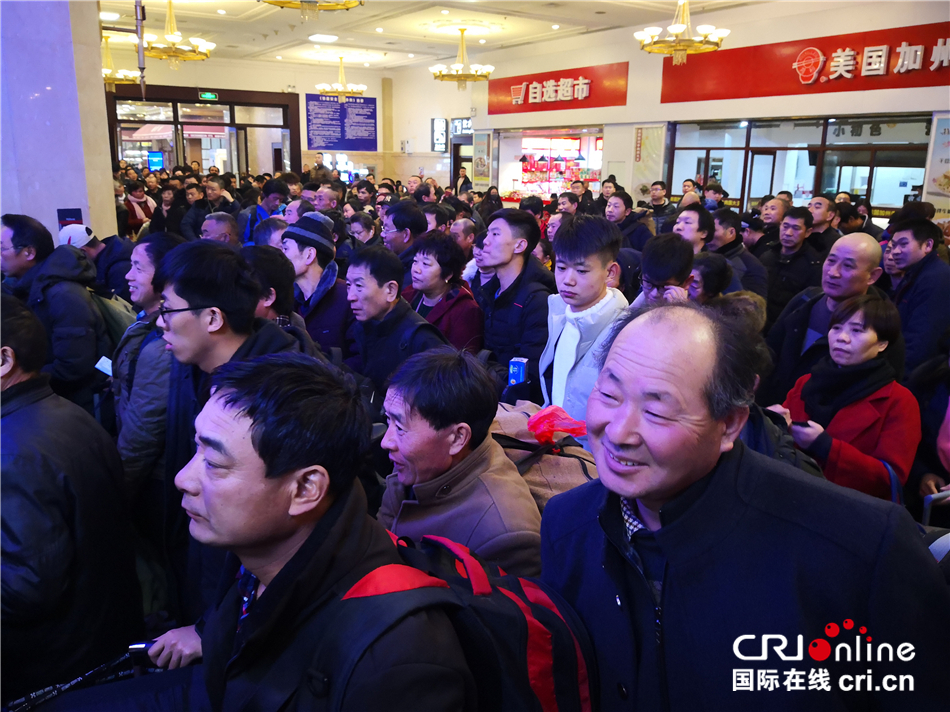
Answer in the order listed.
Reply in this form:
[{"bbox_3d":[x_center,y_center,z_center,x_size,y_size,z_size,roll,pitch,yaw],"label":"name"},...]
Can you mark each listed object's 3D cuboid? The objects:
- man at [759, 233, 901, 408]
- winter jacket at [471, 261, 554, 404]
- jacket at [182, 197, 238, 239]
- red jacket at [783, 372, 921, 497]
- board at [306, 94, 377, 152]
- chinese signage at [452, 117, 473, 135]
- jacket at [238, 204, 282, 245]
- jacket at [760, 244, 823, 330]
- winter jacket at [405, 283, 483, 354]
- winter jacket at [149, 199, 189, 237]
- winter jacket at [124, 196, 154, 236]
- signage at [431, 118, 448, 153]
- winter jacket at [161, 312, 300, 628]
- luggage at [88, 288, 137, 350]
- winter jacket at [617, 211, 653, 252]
[{"bbox_3d":[1.293,0.392,2.792,0.320,1.710,0.510,-10,19,-36],"label":"man"},{"bbox_3d":[0.181,-0.065,3.170,0.330,0.710,0.520,-11,19,-36],"label":"winter jacket"},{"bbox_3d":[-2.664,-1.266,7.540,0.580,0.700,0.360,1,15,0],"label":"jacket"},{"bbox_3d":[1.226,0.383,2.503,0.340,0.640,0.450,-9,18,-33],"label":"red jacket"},{"bbox_3d":[-2.848,-5.019,16.012,1.626,1.131,0.050,-9,18,-33],"label":"board"},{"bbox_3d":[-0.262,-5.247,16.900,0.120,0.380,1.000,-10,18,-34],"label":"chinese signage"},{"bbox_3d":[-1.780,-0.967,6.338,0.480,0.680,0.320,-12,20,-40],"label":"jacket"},{"bbox_3d":[1.909,-0.316,4.443,0.310,0.720,0.500,-12,20,-40],"label":"jacket"},{"bbox_3d":[-0.173,0.055,3.090,0.480,0.750,0.310,11,18,33],"label":"winter jacket"},{"bbox_3d":[-3.786,-1.596,9.293,0.460,0.720,0.300,-4,16,-17],"label":"winter jacket"},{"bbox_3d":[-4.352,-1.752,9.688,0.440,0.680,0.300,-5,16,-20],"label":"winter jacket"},{"bbox_3d":[-0.819,-5.090,17.100,0.420,0.780,0.130,-10,18,-34],"label":"signage"},{"bbox_3d":[-0.507,0.330,1.778,0.340,0.830,0.500,-13,20,-41],"label":"winter jacket"},{"bbox_3d":[-1.463,-0.069,3.057,0.220,0.440,0.320,-5,16,-21],"label":"luggage"},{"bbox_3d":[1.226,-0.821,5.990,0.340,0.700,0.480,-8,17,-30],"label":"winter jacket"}]

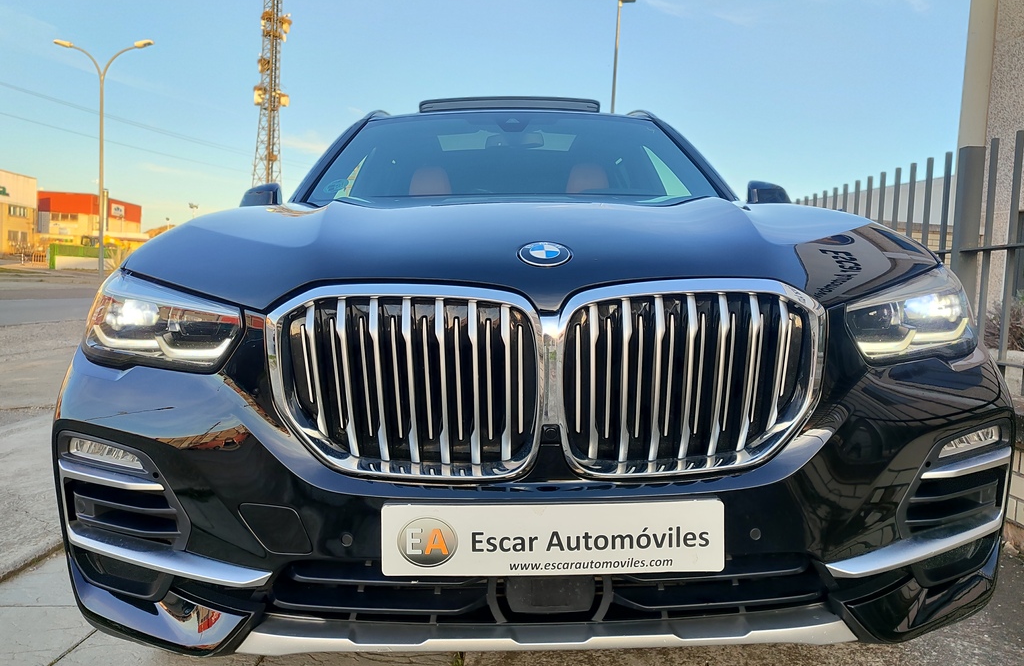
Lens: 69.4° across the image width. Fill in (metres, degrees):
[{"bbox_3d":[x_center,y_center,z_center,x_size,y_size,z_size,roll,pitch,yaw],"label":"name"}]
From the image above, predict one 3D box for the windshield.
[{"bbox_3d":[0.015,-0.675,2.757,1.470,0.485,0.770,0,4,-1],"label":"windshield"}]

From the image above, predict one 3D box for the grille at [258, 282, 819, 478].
[{"bbox_3d":[0.059,0.071,1.192,0.880,0.305,0.140,0,4,-1],"label":"grille"}]

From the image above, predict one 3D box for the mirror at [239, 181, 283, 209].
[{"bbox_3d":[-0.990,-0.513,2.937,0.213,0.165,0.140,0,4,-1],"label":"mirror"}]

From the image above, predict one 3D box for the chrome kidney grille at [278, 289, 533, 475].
[{"bbox_3d":[-0.170,0.073,1.181,0.433,0.305,0.130,0,4,4],"label":"chrome kidney grille"}]

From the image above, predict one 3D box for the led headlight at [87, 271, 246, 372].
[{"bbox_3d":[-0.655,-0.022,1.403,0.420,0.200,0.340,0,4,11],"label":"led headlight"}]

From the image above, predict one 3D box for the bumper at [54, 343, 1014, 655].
[{"bbox_3d":[0.056,0.281,1.361,1.970,0.535,0.480,0,4,-1],"label":"bumper"}]

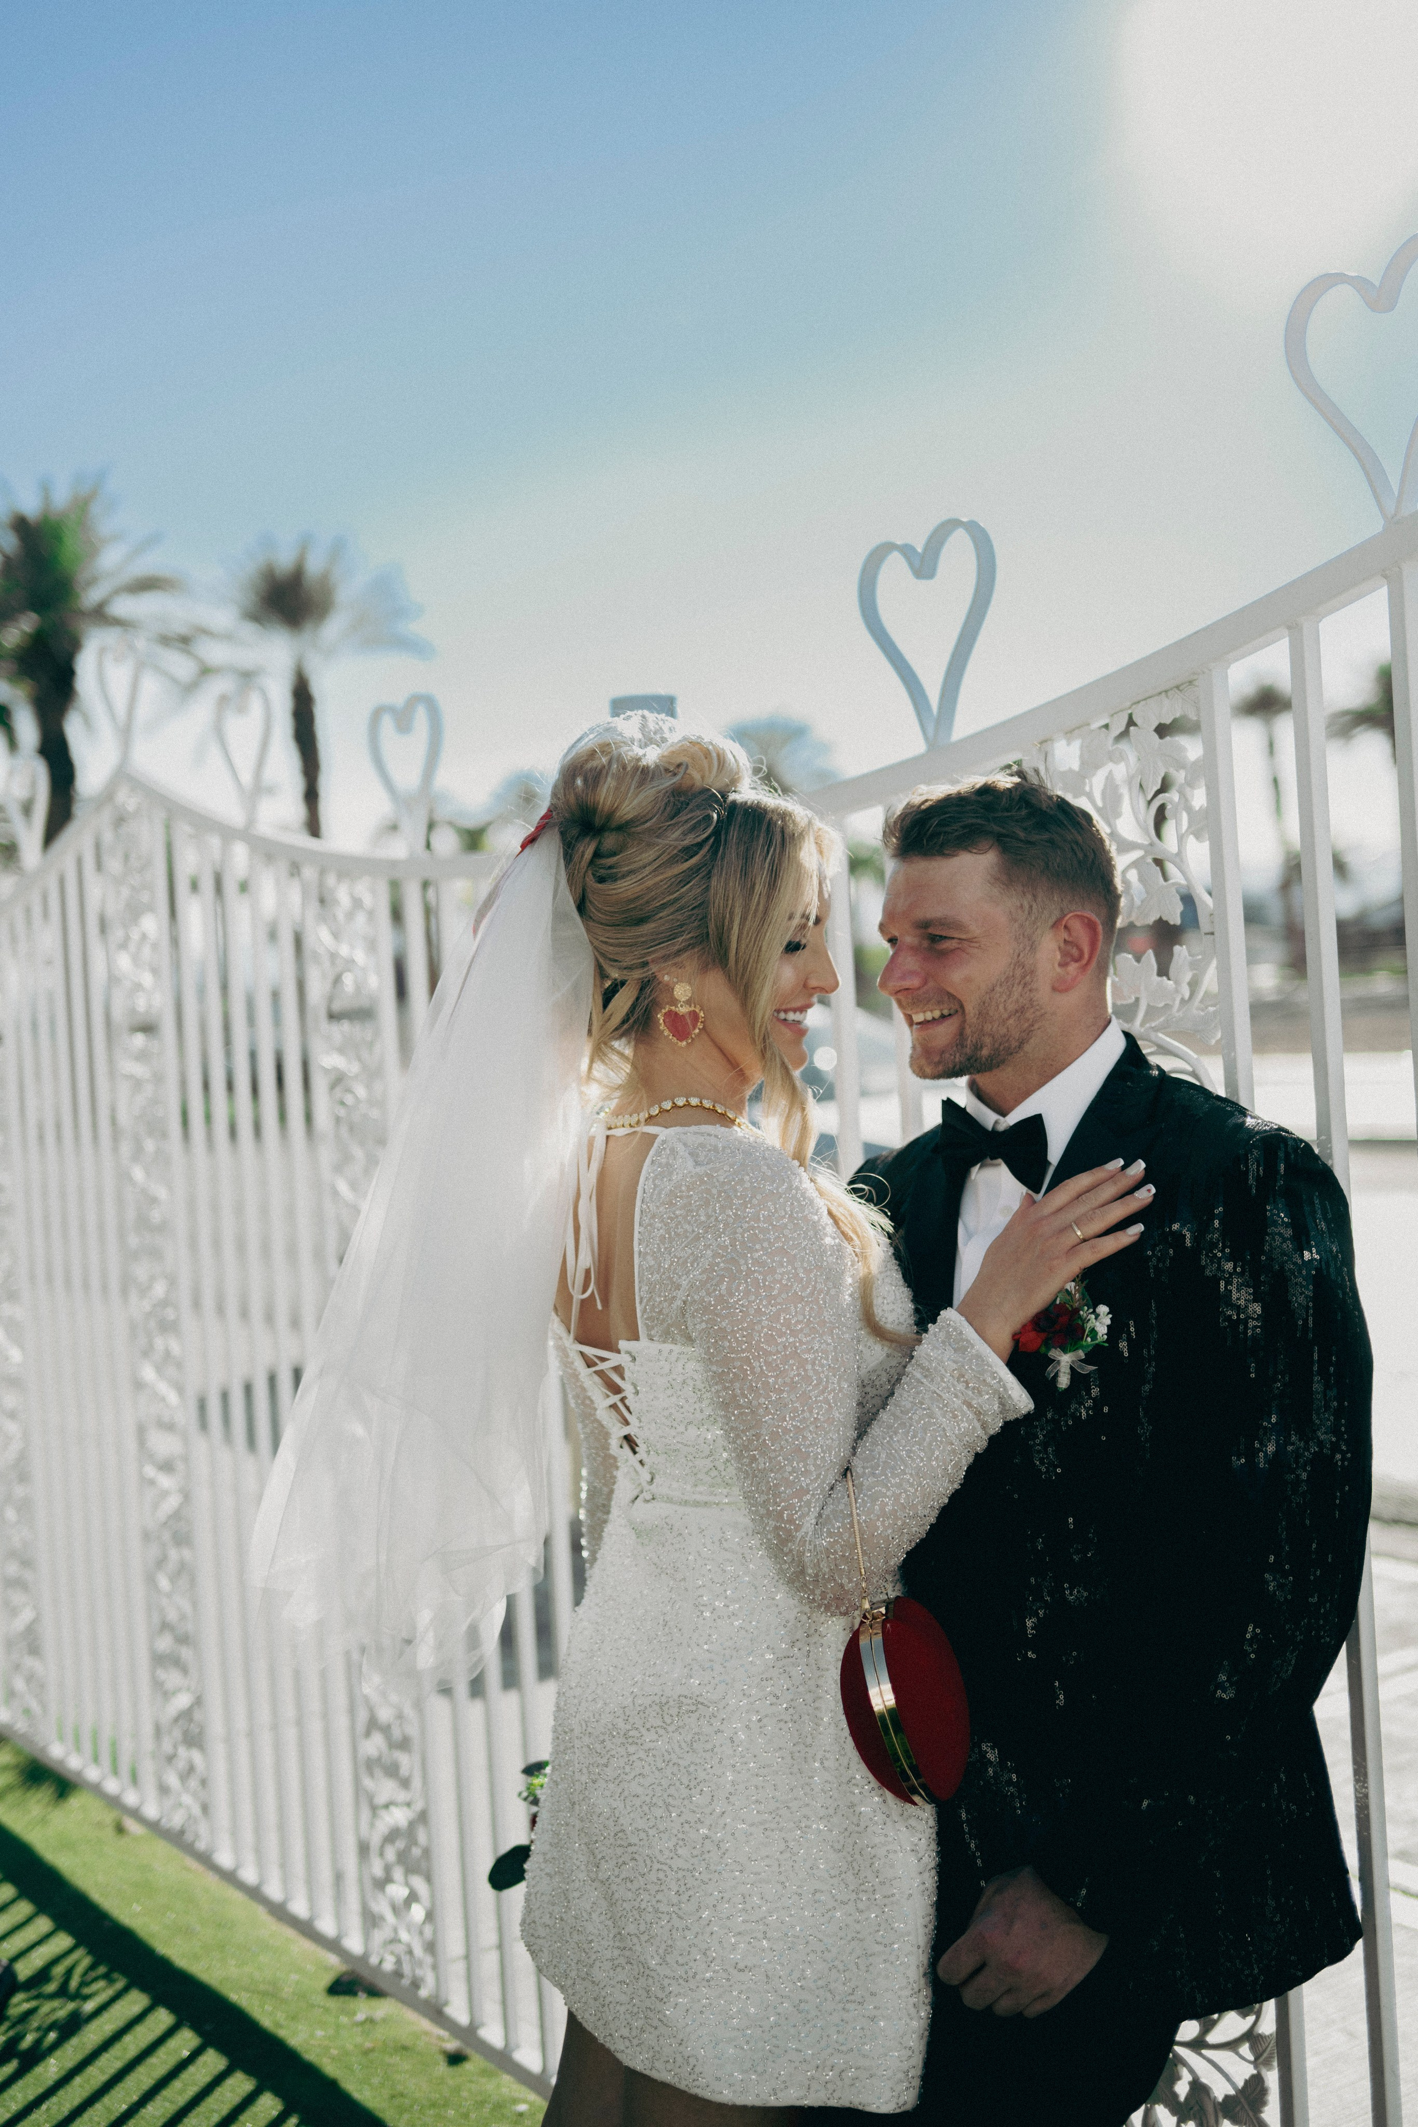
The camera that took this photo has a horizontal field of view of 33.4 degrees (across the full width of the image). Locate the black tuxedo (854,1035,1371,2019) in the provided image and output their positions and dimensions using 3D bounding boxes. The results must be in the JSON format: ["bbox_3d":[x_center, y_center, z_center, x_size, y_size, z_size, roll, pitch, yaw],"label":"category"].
[{"bbox_3d":[0.314,0.352,1.900,0.480,0.750,0.320,-2,1,40],"label":"black tuxedo"}]

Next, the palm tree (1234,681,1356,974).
[{"bbox_3d":[19.809,-7.848,80.000,4.000,10.000,4.000,-3,1,0],"label":"palm tree"}]

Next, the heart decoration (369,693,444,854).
[{"bbox_3d":[-0.436,-0.415,3.418,0.026,0.228,0.190,-4,1,-35],"label":"heart decoration"}]

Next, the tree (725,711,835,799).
[{"bbox_3d":[2.195,-4.822,65.000,3.700,9.800,3.700,-3,1,0],"label":"tree"}]

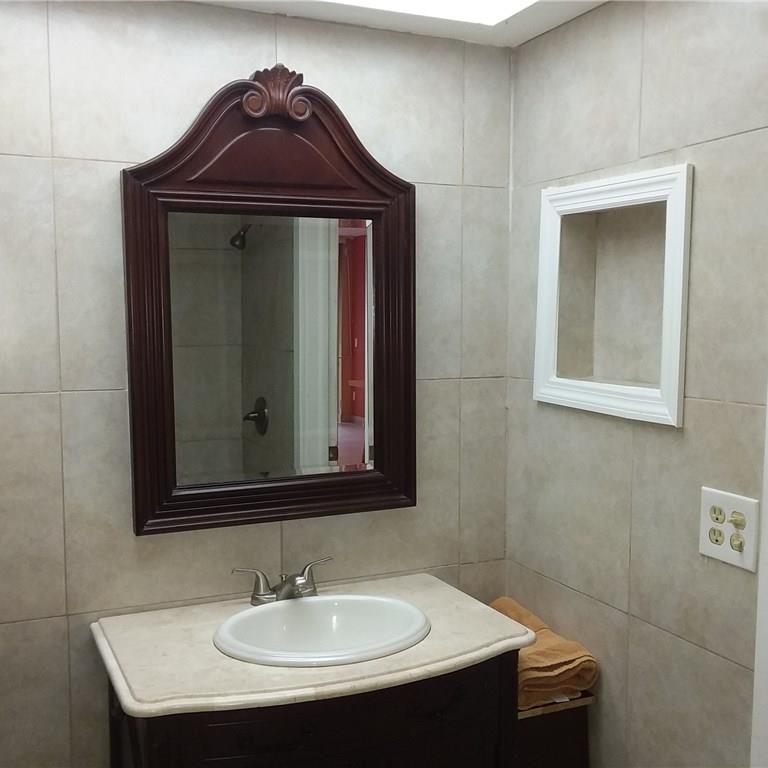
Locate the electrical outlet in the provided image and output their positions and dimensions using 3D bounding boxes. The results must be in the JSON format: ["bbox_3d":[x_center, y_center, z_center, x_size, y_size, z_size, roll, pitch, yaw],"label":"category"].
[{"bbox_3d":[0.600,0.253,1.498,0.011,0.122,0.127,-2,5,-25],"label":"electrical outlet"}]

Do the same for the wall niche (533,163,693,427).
[{"bbox_3d":[0.491,-0.180,1.793,0.093,0.481,0.462,-2,5,-25],"label":"wall niche"}]

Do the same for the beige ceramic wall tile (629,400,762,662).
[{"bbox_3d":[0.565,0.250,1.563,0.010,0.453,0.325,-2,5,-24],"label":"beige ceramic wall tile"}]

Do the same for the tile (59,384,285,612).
[{"bbox_3d":[-0.437,0.236,1.816,0.456,0.456,0.010,-2,5,-25],"label":"tile"}]

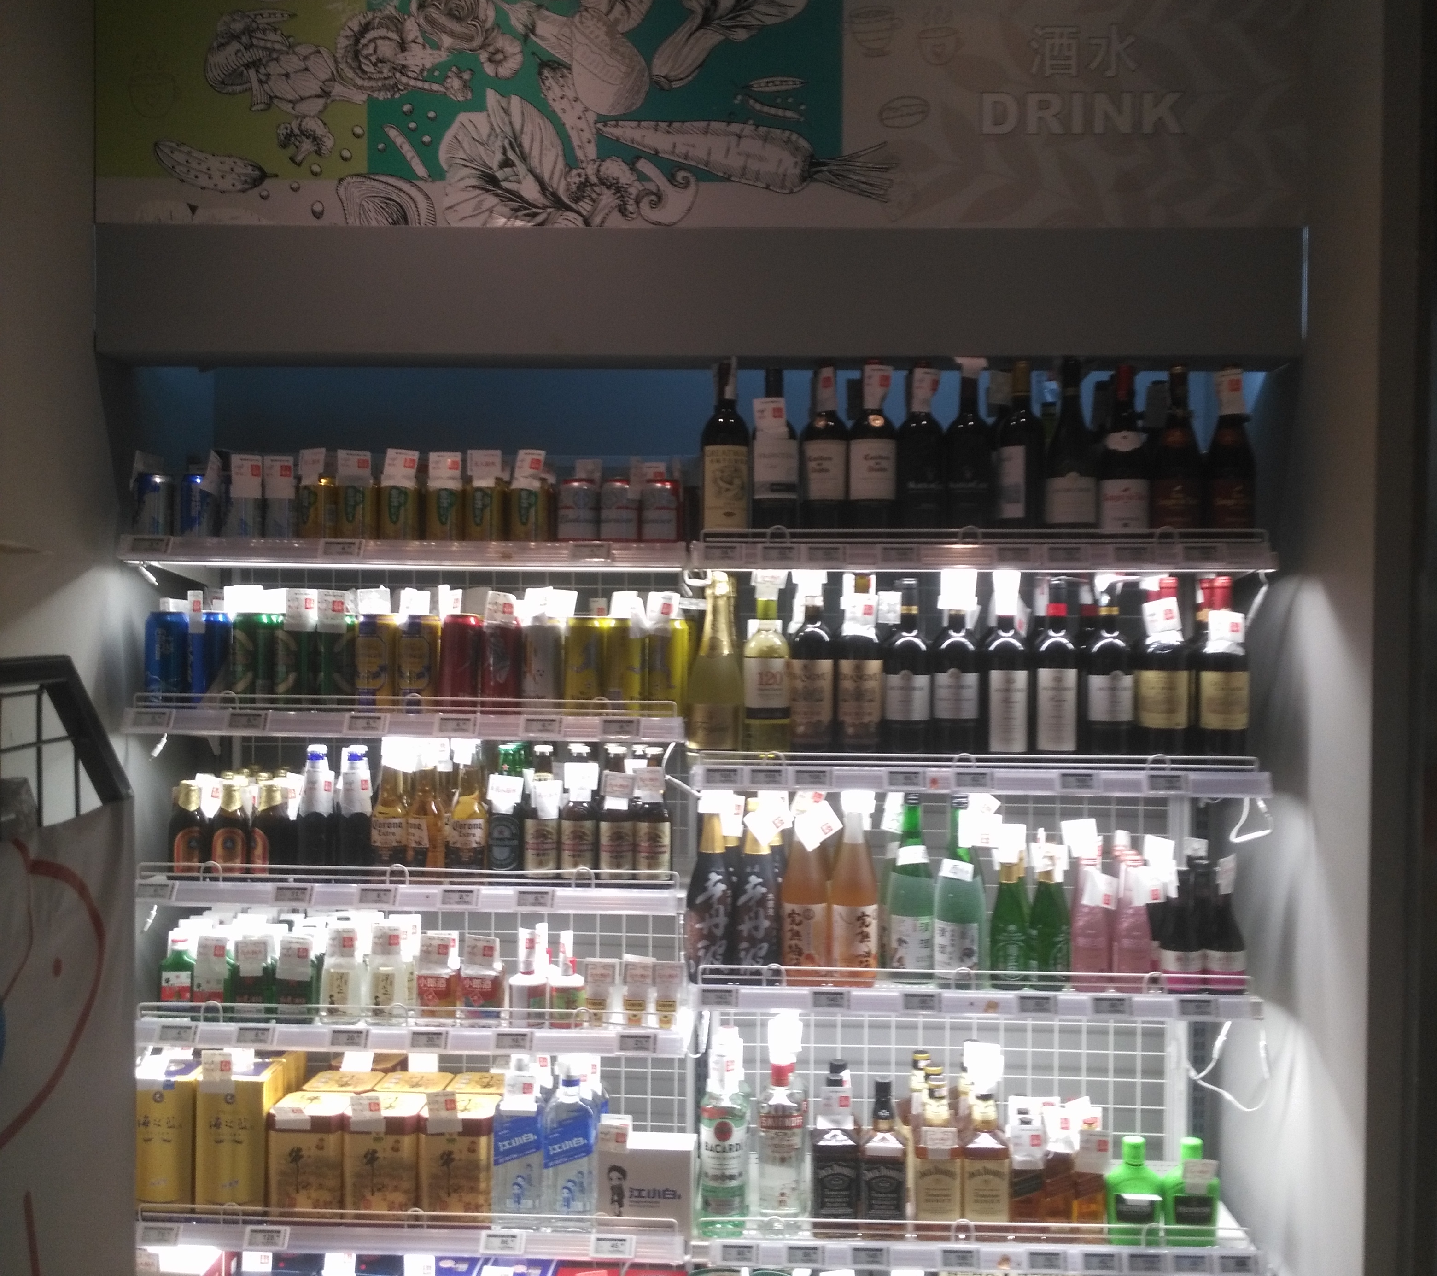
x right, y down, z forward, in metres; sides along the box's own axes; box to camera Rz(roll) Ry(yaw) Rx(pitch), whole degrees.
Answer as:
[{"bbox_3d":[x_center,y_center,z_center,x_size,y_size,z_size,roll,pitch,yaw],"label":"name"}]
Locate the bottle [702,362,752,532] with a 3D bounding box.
[{"bbox_3d":[0.012,-0.296,2.503,0.076,0.305,0.076,1,1,2],"label":"bottle"}]

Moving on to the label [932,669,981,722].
[{"bbox_3d":[0.385,0.092,2.506,0.073,0.084,0.026,0,2,3],"label":"label"}]

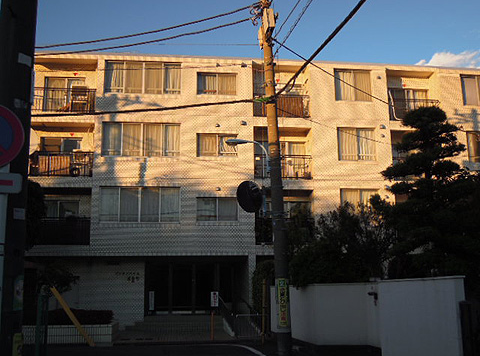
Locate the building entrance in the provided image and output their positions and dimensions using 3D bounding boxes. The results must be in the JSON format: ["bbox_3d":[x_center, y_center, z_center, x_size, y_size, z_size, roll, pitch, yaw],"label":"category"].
[{"bbox_3d":[-2.345,5.301,27.014,4.444,2.535,0.800,1,-12,-7],"label":"building entrance"}]

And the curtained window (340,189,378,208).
[{"bbox_3d":[5.304,1.240,24.517,1.722,1.503,0.150,1,-12,-7],"label":"curtained window"}]

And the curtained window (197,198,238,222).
[{"bbox_3d":[-0.922,1.320,23.140,1.724,1.000,0.150,1,-11,-7],"label":"curtained window"}]

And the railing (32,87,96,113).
[{"bbox_3d":[-7.534,-3.353,23.799,2.636,1.081,0.150,1,-12,-7],"label":"railing"}]

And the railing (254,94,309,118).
[{"bbox_3d":[1.840,-3.156,24.368,2.500,1.023,0.100,1,-11,-7],"label":"railing"}]

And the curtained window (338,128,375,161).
[{"bbox_3d":[5.156,-1.455,24.418,1.695,1.496,0.150,1,-11,-7],"label":"curtained window"}]

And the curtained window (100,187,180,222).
[{"bbox_3d":[-4.089,1.108,22.808,3.238,1.466,0.150,1,-11,-7],"label":"curtained window"}]

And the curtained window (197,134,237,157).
[{"bbox_3d":[-1.002,-1.424,24.275,1.757,1.025,0.150,1,-12,-7],"label":"curtained window"}]

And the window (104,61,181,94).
[{"bbox_3d":[-4.269,-4.418,24.488,3.298,1.488,0.150,1,-12,-7],"label":"window"}]

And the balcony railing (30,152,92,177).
[{"bbox_3d":[-7.487,-0.609,23.232,2.616,1.071,0.150,1,-12,-7],"label":"balcony railing"}]

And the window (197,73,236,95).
[{"bbox_3d":[-0.991,-4.073,24.217,1.724,1.000,0.150,1,-11,-7],"label":"window"}]

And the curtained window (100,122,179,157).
[{"bbox_3d":[-4.124,-1.589,23.346,3.238,1.466,0.150,1,-11,-7],"label":"curtained window"}]

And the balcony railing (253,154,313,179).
[{"bbox_3d":[1.875,-0.459,23.829,2.500,1.023,0.100,1,-11,-7],"label":"balcony railing"}]

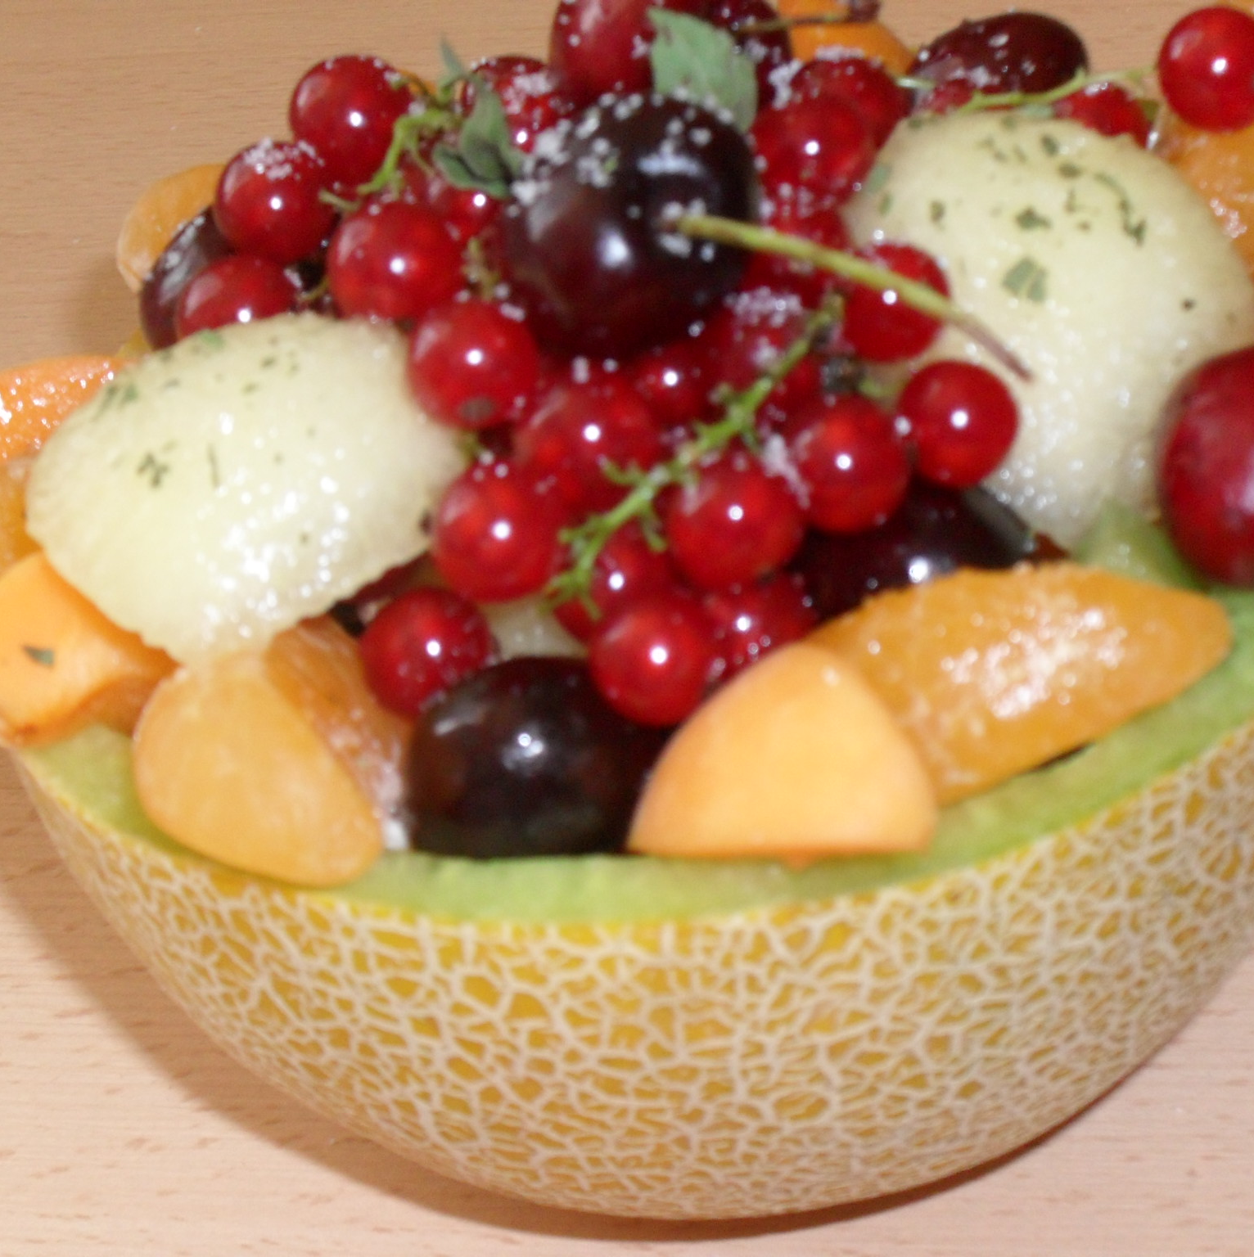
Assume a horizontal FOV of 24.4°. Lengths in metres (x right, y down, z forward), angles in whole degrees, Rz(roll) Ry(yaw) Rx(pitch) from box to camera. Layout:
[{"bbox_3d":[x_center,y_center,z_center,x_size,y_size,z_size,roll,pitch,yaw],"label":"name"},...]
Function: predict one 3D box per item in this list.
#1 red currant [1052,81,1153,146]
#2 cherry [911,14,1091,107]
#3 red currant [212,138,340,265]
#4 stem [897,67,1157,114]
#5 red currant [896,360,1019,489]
[{"bbox_3d":[0.047,-0.049,0.286,0.011,0.011,0.011,0,32,0],"label":"red currant"},{"bbox_3d":[0.041,-0.061,0.317,0.019,0.017,0.019,-6,34,0],"label":"cherry"},{"bbox_3d":[-0.030,-0.037,0.251,0.011,0.011,0.011,-4,37,0],"label":"red currant"},{"bbox_3d":[0.036,-0.048,0.262,0.022,0.004,0.004,-3,37,0],"label":"stem"},{"bbox_3d":[0.028,-0.017,0.247,0.011,0.011,0.011,-4,37,0],"label":"red currant"}]

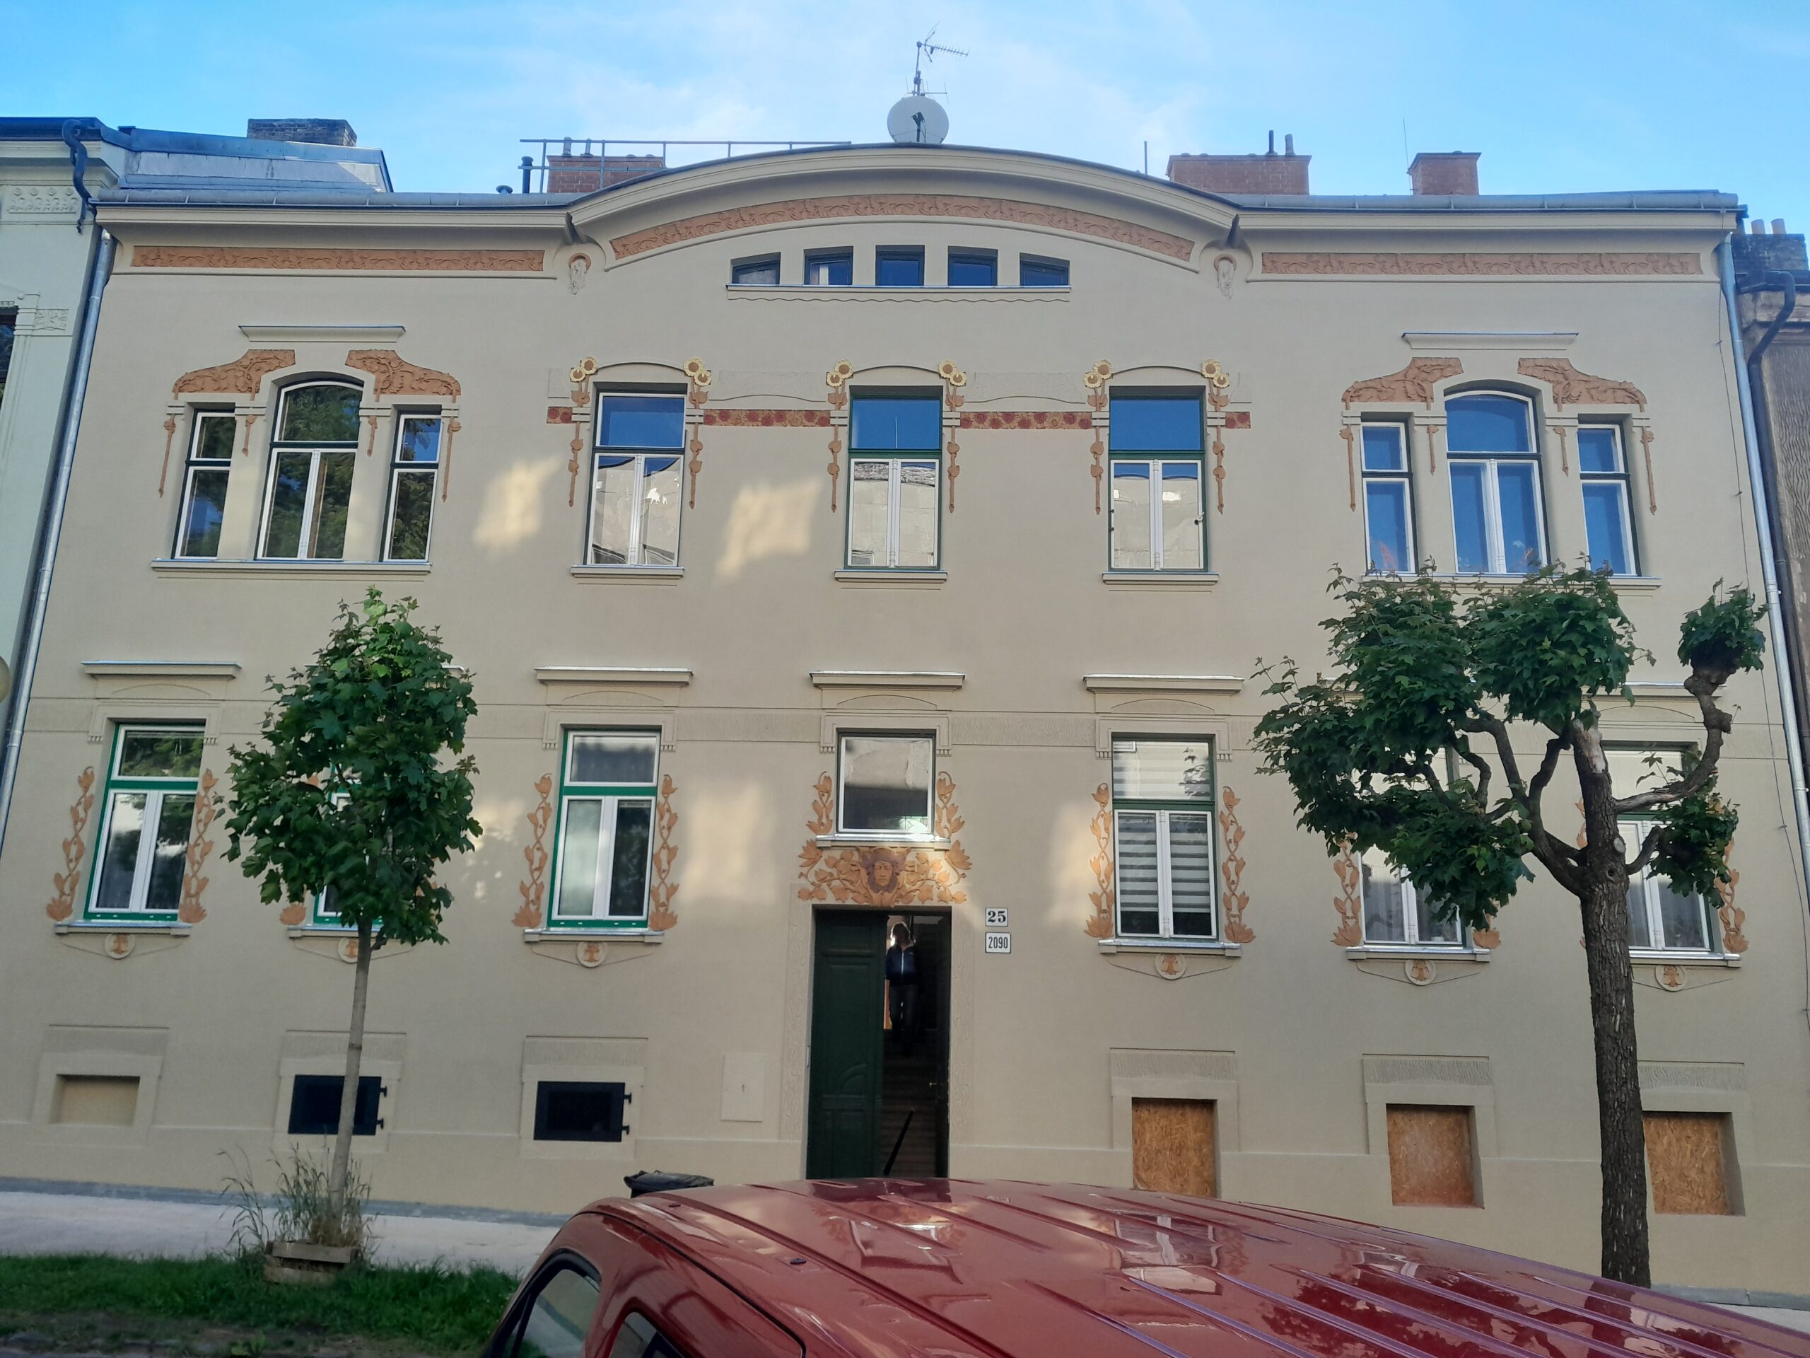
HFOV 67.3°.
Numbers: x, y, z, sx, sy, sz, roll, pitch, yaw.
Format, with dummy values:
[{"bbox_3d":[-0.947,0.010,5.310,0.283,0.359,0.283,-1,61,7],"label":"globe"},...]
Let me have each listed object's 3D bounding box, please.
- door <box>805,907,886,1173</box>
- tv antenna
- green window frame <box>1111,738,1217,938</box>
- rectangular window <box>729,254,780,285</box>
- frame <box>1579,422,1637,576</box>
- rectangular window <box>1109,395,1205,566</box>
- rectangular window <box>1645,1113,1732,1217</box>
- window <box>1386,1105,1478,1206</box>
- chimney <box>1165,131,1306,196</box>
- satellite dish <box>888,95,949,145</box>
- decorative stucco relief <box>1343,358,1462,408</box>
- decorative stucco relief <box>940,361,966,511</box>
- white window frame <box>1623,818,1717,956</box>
[{"bbox_3d":[-0.608,4.104,14.502,0.780,3.113,0.090,1,-13,2],"label":"door"},{"bbox_3d":[0.542,-9.643,21.278,0.885,1.338,0.450,4,-14,-10],"label":"tv antenna"},{"bbox_3d":[2.717,1.658,14.272,1.064,2.130,0.150,1,-14,2],"label":"green window frame"},{"bbox_3d":[-1.701,-4.670,15.572,0.569,0.406,0.120,1,-14,2],"label":"rectangular window"},{"bbox_3d":[7.798,-1.996,15.050,0.535,1.785,0.140,1,-14,2],"label":"frame"},{"bbox_3d":[2.830,-2.227,15.241,1.065,2.168,0.150,1,-14,2],"label":"rectangular window"},{"bbox_3d":[7.512,4.653,13.073,0.805,0.955,0.120,1,-14,2],"label":"rectangular window"},{"bbox_3d":[5.101,4.605,13.149,0.826,0.948,0.120,1,-14,2],"label":"window"},{"bbox_3d":[5.097,-7.716,20.821,2.123,1.495,0.500,1,-14,2],"label":"chimney"},{"bbox_3d":[0.188,-7.881,19.168,0.877,0.894,0.400,1,-14,2],"label":"satellite dish"},{"bbox_3d":[5.423,-3.219,14.806,1.324,0.613,0.070,1,-14,2],"label":"decorative stucco relief"},{"bbox_3d":[0.563,-2.801,15.681,0.291,1.839,0.060,1,-13,2],"label":"decorative stucco relief"},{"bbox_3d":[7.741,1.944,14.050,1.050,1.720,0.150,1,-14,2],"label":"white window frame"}]

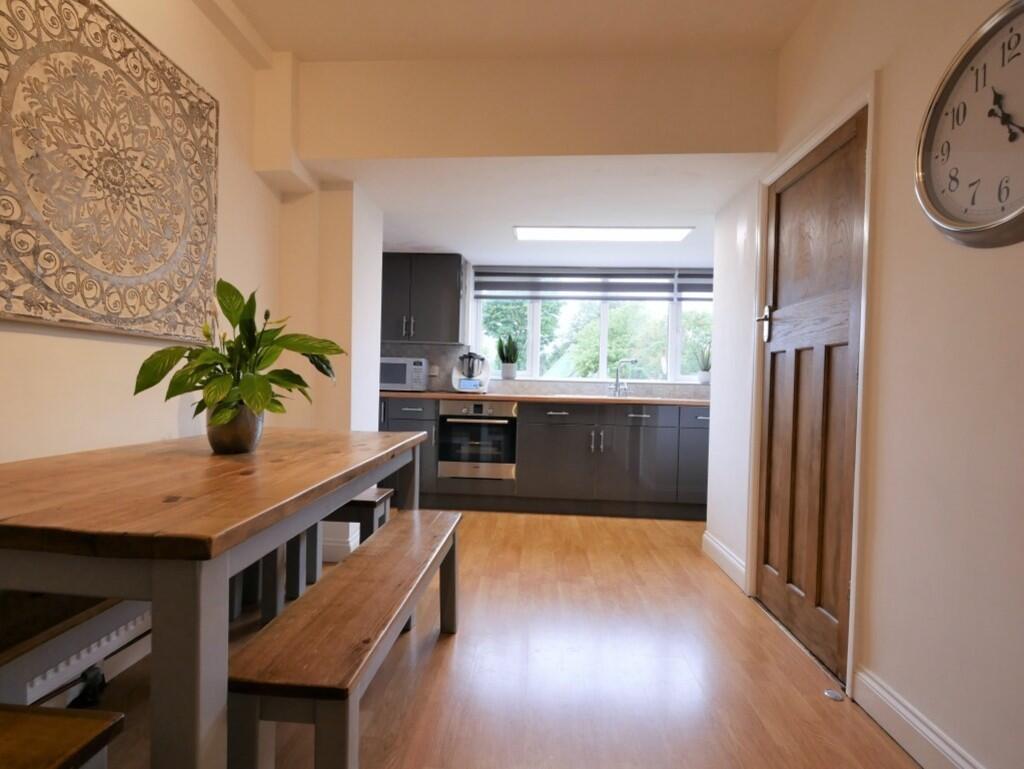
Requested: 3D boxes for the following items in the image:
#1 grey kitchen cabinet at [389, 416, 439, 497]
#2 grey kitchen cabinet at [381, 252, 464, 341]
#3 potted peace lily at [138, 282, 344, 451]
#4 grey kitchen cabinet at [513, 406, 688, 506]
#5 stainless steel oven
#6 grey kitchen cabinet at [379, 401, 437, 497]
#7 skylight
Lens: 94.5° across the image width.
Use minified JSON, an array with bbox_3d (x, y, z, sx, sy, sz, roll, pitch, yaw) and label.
[{"bbox_3d":[-0.765,0.548,3.944,0.397,0.587,0.570,1,1,3],"label":"grey kitchen cabinet"},{"bbox_3d":[-0.801,-0.726,4.075,0.780,0.721,0.320,1,1,3],"label":"grey kitchen cabinet"},{"bbox_3d":[-0.948,-0.064,1.633,0.715,0.590,0.570,1,1,3],"label":"potted peace lily"},{"bbox_3d":[0.664,0.514,3.874,1.217,0.719,0.570,1,1,3],"label":"grey kitchen cabinet"},{"bbox_3d":[-0.253,0.428,3.908,0.599,0.597,0.570,1,1,3],"label":"stainless steel oven"},{"bbox_3d":[-0.790,0.481,3.945,0.450,0.719,0.570,1,1,3],"label":"grey kitchen cabinet"},{"bbox_3d":[0.628,-1.067,3.363,1.222,0.040,0.305,1,1,3],"label":"skylight"}]

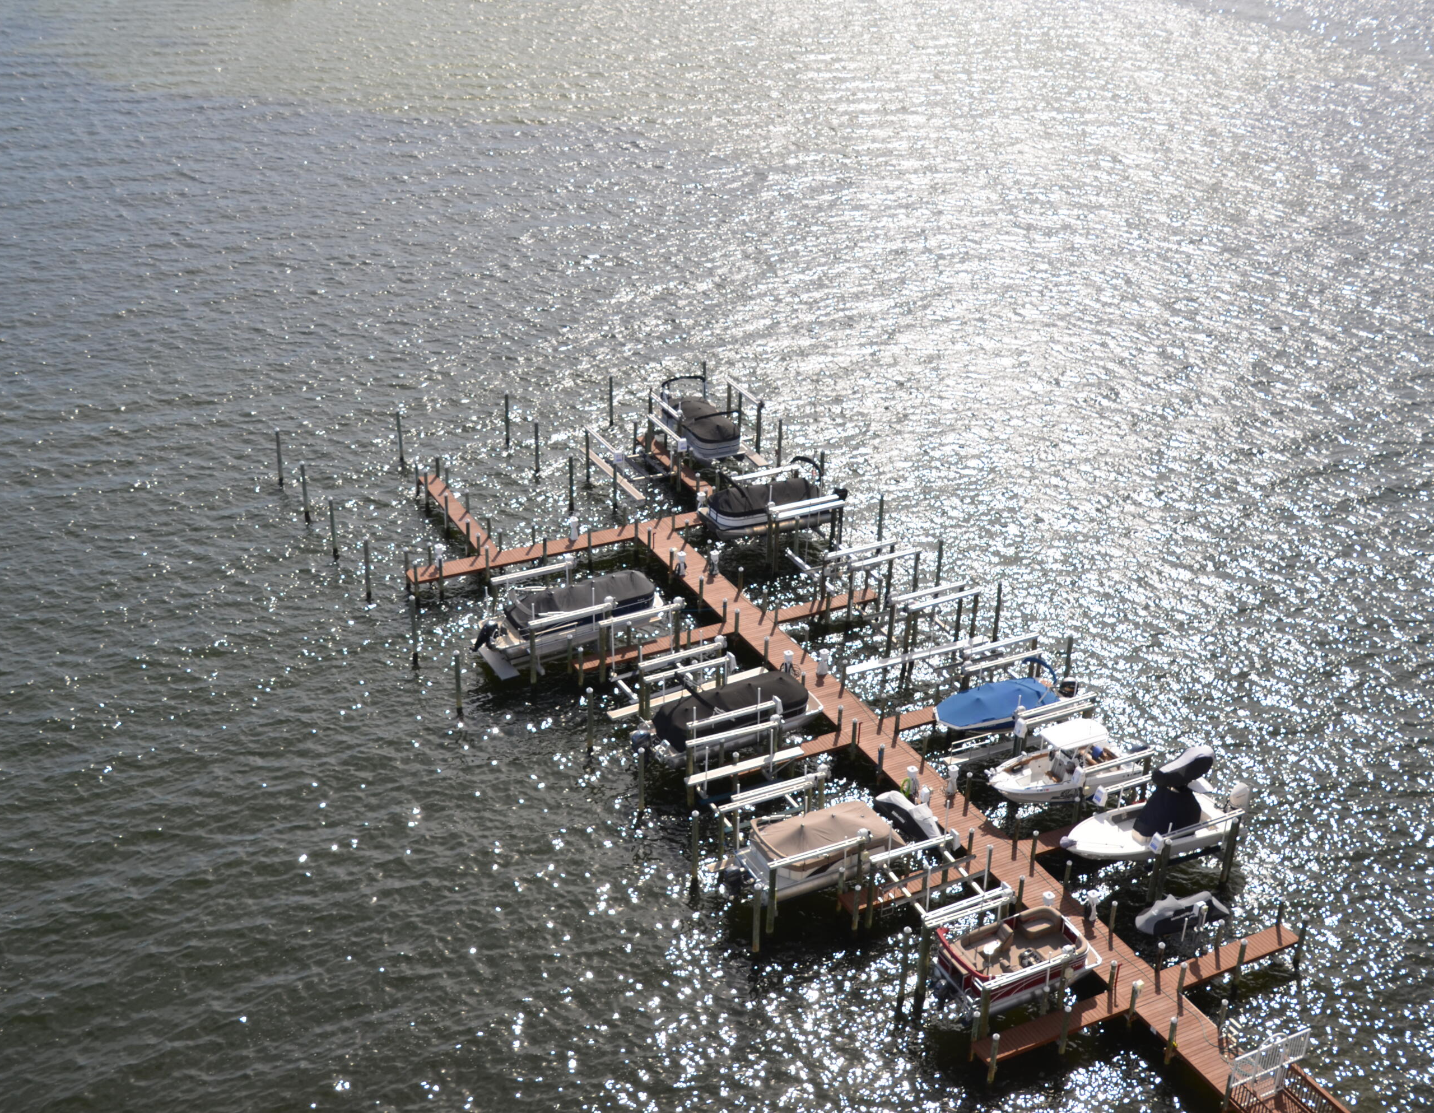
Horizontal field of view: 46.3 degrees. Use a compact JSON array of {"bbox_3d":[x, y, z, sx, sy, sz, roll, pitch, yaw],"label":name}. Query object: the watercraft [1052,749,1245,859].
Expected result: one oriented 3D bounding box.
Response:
[{"bbox_3d":[15.090,9.015,58.101,7.800,3.350,2.500,-11,29,-22],"label":"watercraft"}]

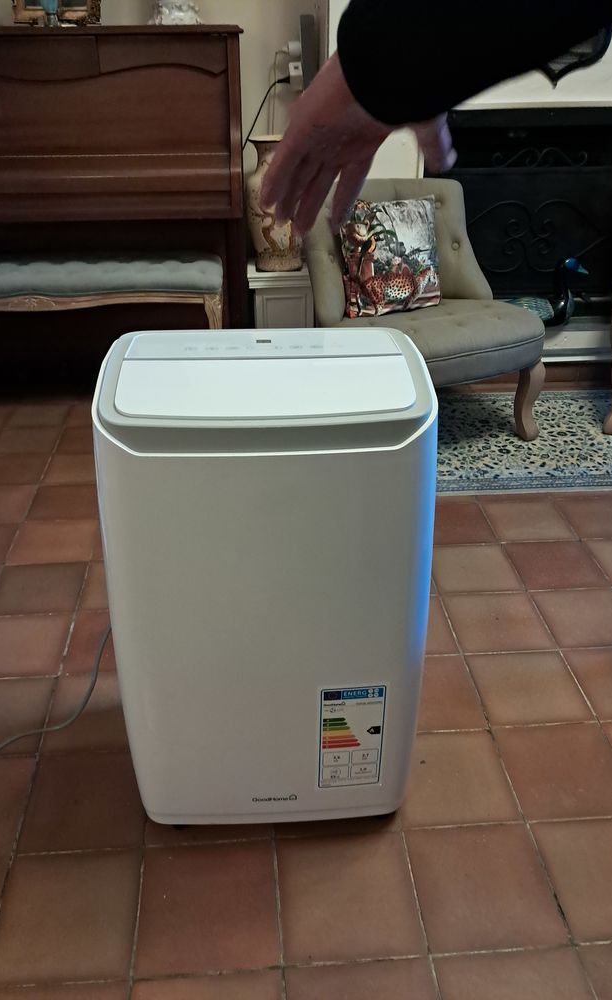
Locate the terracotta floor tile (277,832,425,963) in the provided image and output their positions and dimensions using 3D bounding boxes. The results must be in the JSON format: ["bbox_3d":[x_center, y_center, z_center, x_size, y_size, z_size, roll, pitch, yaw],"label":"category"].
[{"bbox_3d":[0.061,0.583,1.149,0.200,0.013,0.197,-2,30,-4],"label":"terracotta floor tile"}]

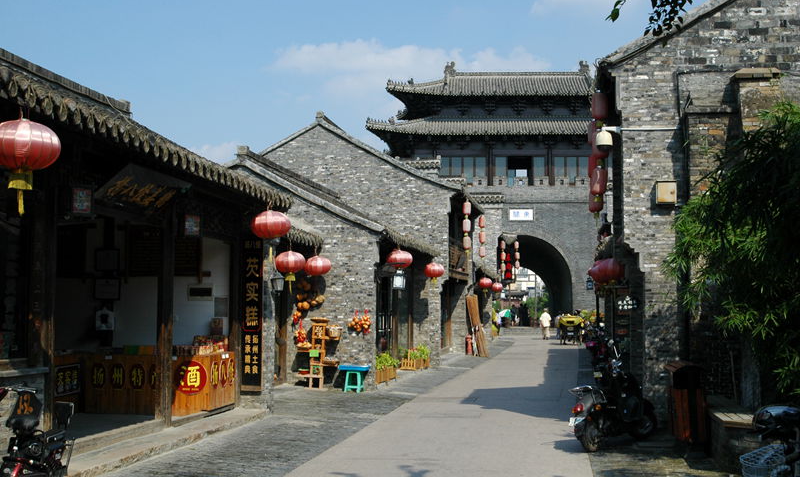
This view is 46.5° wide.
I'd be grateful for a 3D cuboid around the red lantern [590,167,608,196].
[{"bbox_3d":[2.721,-0.786,12.700,0.235,0.390,0.235,-1,-5,10],"label":"red lantern"}]

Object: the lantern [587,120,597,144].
[{"bbox_3d":[3.050,-1.671,14.600,0.225,0.380,0.225,-1,-5,10],"label":"lantern"}]

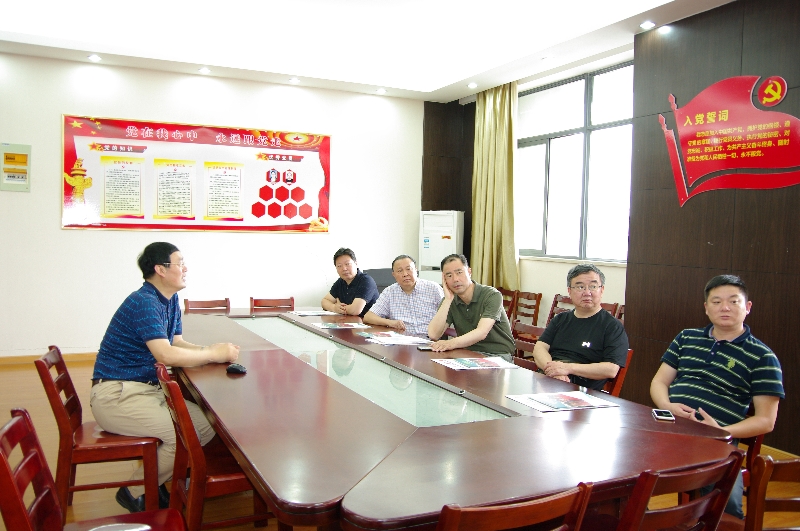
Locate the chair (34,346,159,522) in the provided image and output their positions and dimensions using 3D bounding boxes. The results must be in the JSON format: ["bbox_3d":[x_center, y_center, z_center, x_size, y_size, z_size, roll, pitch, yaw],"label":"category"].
[{"bbox_3d":[-1.530,0.868,3.121,0.528,0.853,0.426,0,3,-18],"label":"chair"}]

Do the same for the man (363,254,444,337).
[{"bbox_3d":[0.070,0.578,4.712,0.780,1.300,0.580,-1,4,-45],"label":"man"}]

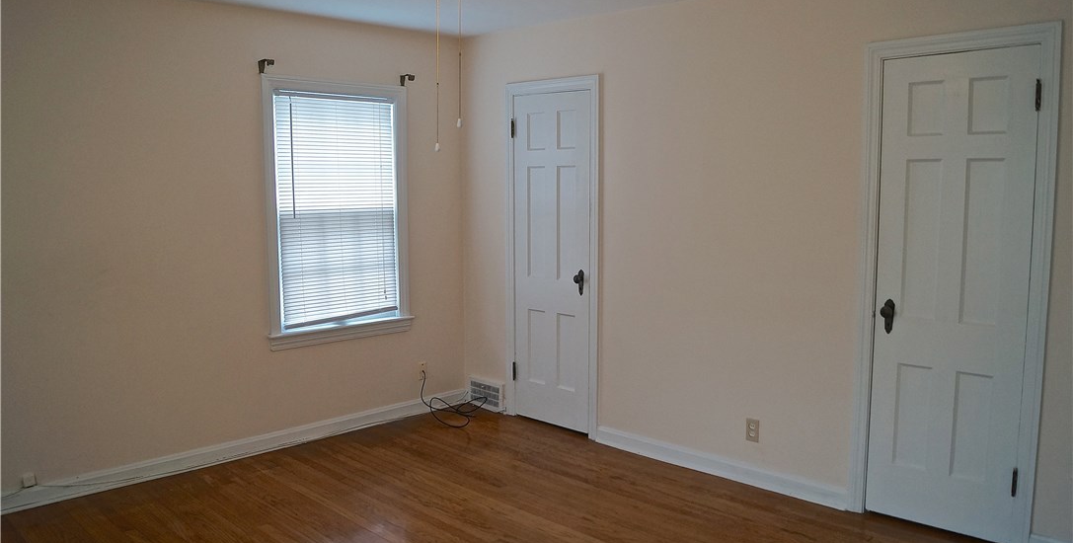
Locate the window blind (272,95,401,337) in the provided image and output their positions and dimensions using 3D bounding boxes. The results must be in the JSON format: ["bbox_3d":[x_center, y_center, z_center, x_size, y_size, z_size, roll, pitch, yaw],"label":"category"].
[{"bbox_3d":[-1.172,-0.381,4.824,0.035,1.330,0.810,6,8,44],"label":"window blind"}]

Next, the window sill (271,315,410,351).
[{"bbox_3d":[-1.167,0.367,4.872,0.095,0.088,1.010,6,8,44],"label":"window sill"}]

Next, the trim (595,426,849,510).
[{"bbox_3d":[0.900,1.009,4.250,1.503,0.090,0.020,6,8,44],"label":"trim"}]

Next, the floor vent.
[{"bbox_3d":[-0.335,0.825,5.437,0.353,0.198,0.035,6,8,44],"label":"floor vent"}]

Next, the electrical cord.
[{"bbox_3d":[-0.517,0.803,5.273,0.440,0.285,0.400,6,8,44],"label":"electrical cord"}]

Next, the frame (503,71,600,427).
[{"bbox_3d":[0.114,-0.088,4.960,0.766,2.125,0.100,6,8,44],"label":"frame"}]

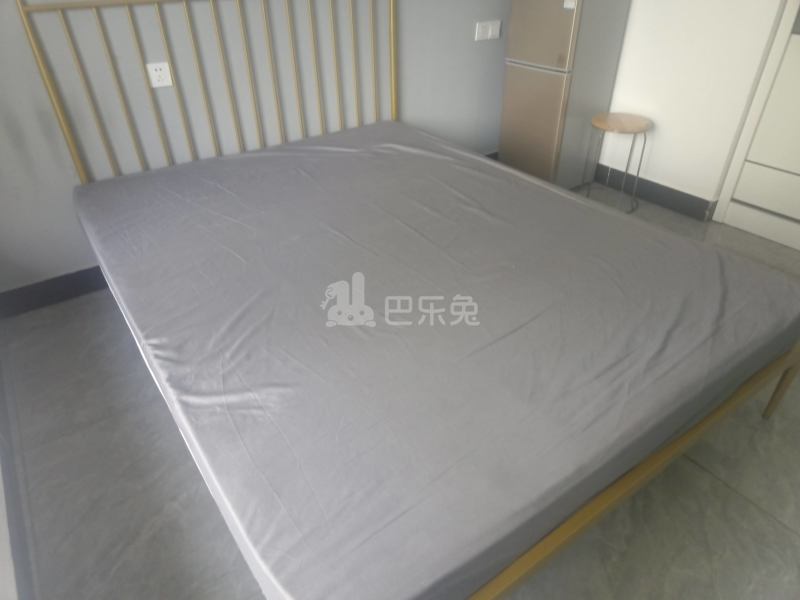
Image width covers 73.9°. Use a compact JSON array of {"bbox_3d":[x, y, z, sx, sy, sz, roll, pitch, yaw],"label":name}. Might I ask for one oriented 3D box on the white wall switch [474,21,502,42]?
[{"bbox_3d":[0.484,-1.477,2.914,0.172,0.086,0.010,-23,40,-28],"label":"white wall switch"}]

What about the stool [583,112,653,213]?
[{"bbox_3d":[1.138,-0.730,2.829,0.305,0.438,0.305,-23,40,-28],"label":"stool"}]

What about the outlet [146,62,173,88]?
[{"bbox_3d":[-0.938,-0.878,2.078,0.086,0.086,0.010,-23,40,-28],"label":"outlet"}]

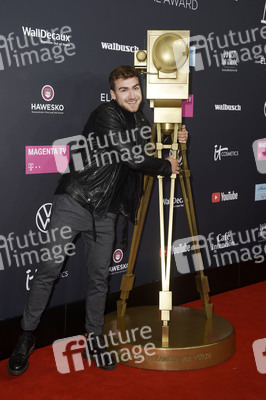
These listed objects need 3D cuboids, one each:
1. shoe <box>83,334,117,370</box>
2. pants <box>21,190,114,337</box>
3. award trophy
[{"bbox_3d":[-0.185,0.873,3.522,0.110,0.125,0.285,-4,8,-31],"label":"shoe"},{"bbox_3d":[-0.371,0.359,3.493,0.540,0.850,0.340,-1,7,-11],"label":"pants"},{"bbox_3d":[0.231,-0.037,3.689,0.810,1.890,0.810,1,7,4],"label":"award trophy"}]

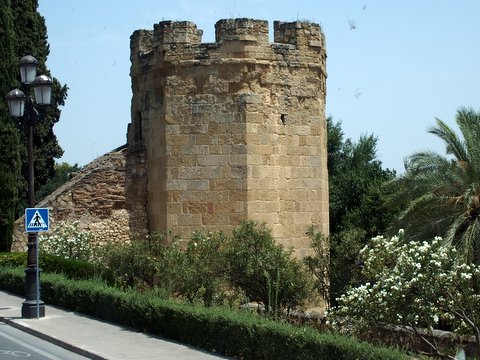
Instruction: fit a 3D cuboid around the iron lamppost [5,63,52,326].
[{"bbox_3d":[-5.260,0.110,21.650,1.120,6.550,0.980,-1,-2,-14],"label":"iron lamppost"}]

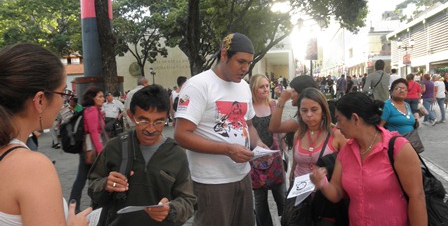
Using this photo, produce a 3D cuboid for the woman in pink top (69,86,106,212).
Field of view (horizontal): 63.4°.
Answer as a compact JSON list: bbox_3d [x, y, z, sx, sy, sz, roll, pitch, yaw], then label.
[{"bbox_3d":[-1.460,0.498,4.019,0.450,1.580,0.450,-2,5,-6],"label":"woman in pink top"}]

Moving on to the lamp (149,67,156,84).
[{"bbox_3d":[-6.865,-2.504,35.162,0.750,3.700,0.750,-1,5,0],"label":"lamp"}]

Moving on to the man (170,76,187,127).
[{"bbox_3d":[-0.767,0.172,6.774,0.480,1.700,0.320,0,5,15],"label":"man"}]

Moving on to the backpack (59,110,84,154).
[{"bbox_3d":[-1.678,0.204,4.000,0.230,0.470,0.320,5,5,-6],"label":"backpack"}]

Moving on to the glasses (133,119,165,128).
[{"bbox_3d":[-0.334,0.026,1.666,0.140,0.040,0.130,-2,22,-5],"label":"glasses"}]

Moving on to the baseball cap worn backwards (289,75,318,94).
[{"bbox_3d":[0.551,-0.186,2.450,0.240,0.130,0.180,-8,5,-8],"label":"baseball cap worn backwards"}]

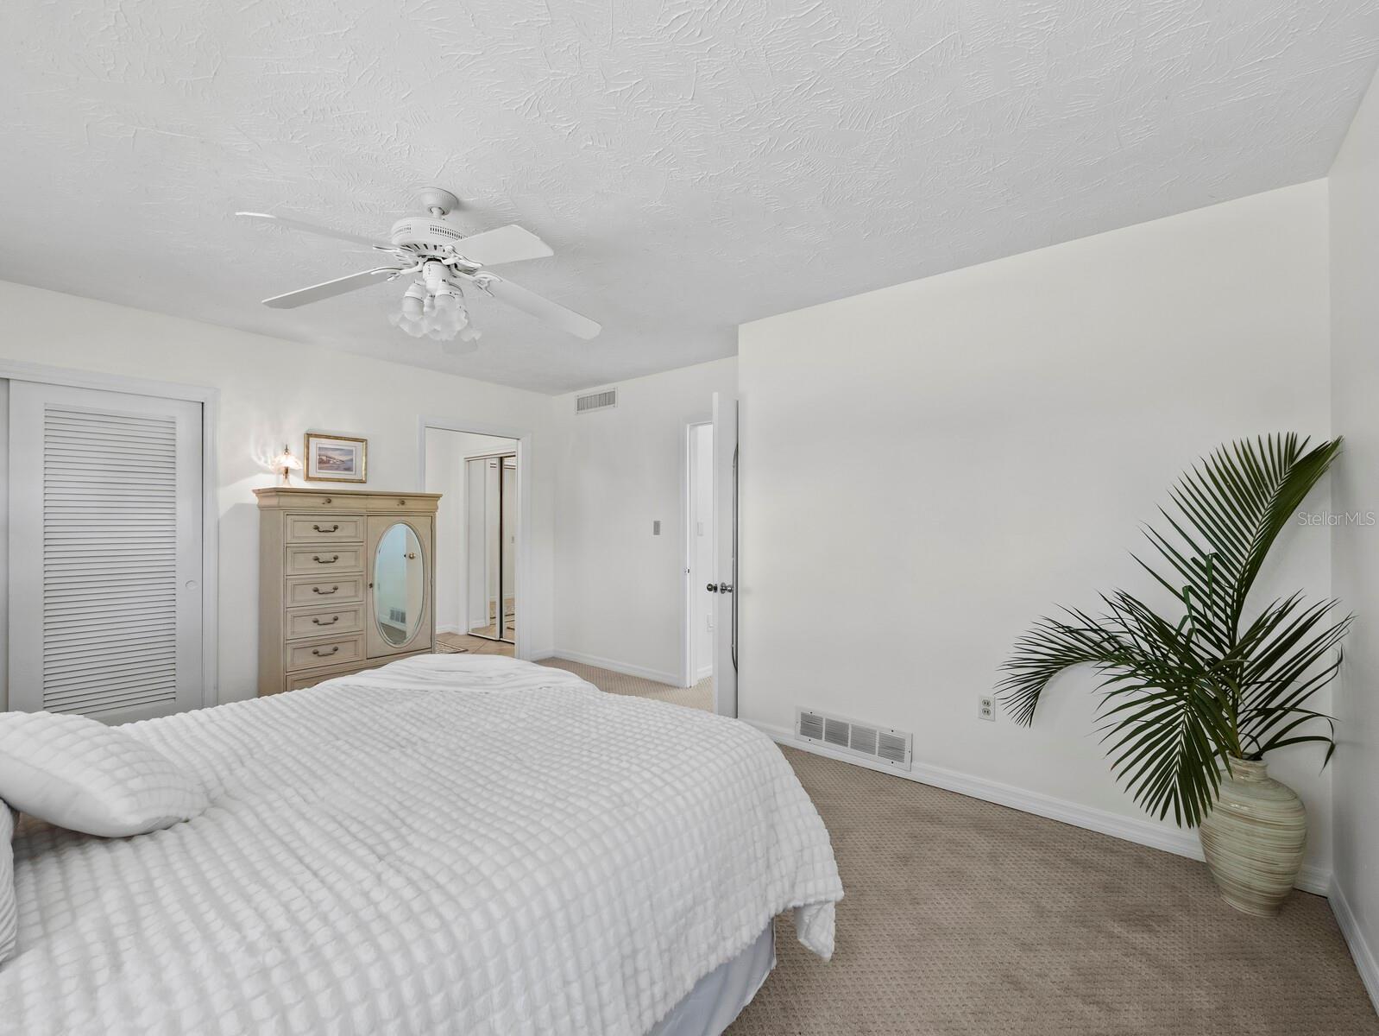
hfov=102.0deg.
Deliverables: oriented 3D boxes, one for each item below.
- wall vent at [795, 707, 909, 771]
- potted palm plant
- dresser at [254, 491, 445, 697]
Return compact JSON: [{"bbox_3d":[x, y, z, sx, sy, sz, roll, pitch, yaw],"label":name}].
[{"bbox_3d":[0.874,1.192,3.039,0.655,0.190,0.025,0,0,38],"label":"wall vent"},{"bbox_3d":[1.622,0.530,1.982,0.957,1.610,0.685,0,0,38],"label":"potted palm plant"},{"bbox_3d":[-2.239,0.584,3.728,0.443,1.500,0.975,0,0,38],"label":"dresser"}]

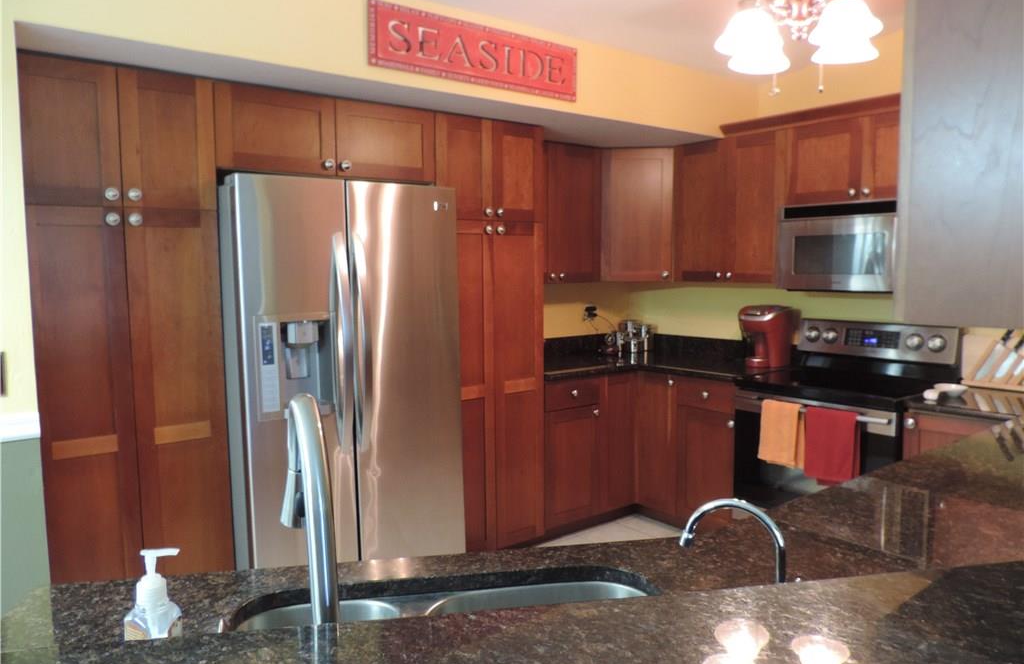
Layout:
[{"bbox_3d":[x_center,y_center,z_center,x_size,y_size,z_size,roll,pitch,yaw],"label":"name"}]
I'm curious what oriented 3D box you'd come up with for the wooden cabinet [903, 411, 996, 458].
[{"bbox_3d":[1.899,0.704,2.837,0.580,0.783,0.420,-4,6,-36],"label":"wooden cabinet"}]

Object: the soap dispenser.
[{"bbox_3d":[-0.478,0.375,0.953,0.075,0.172,0.064,-1,5,-12],"label":"soap dispenser"}]

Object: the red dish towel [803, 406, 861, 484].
[{"bbox_3d":[1.359,0.486,3.027,0.058,0.321,0.237,-5,7,-38],"label":"red dish towel"}]

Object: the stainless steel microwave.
[{"bbox_3d":[1.688,-0.402,3.363,0.375,0.406,0.748,-5,7,-38],"label":"stainless steel microwave"}]

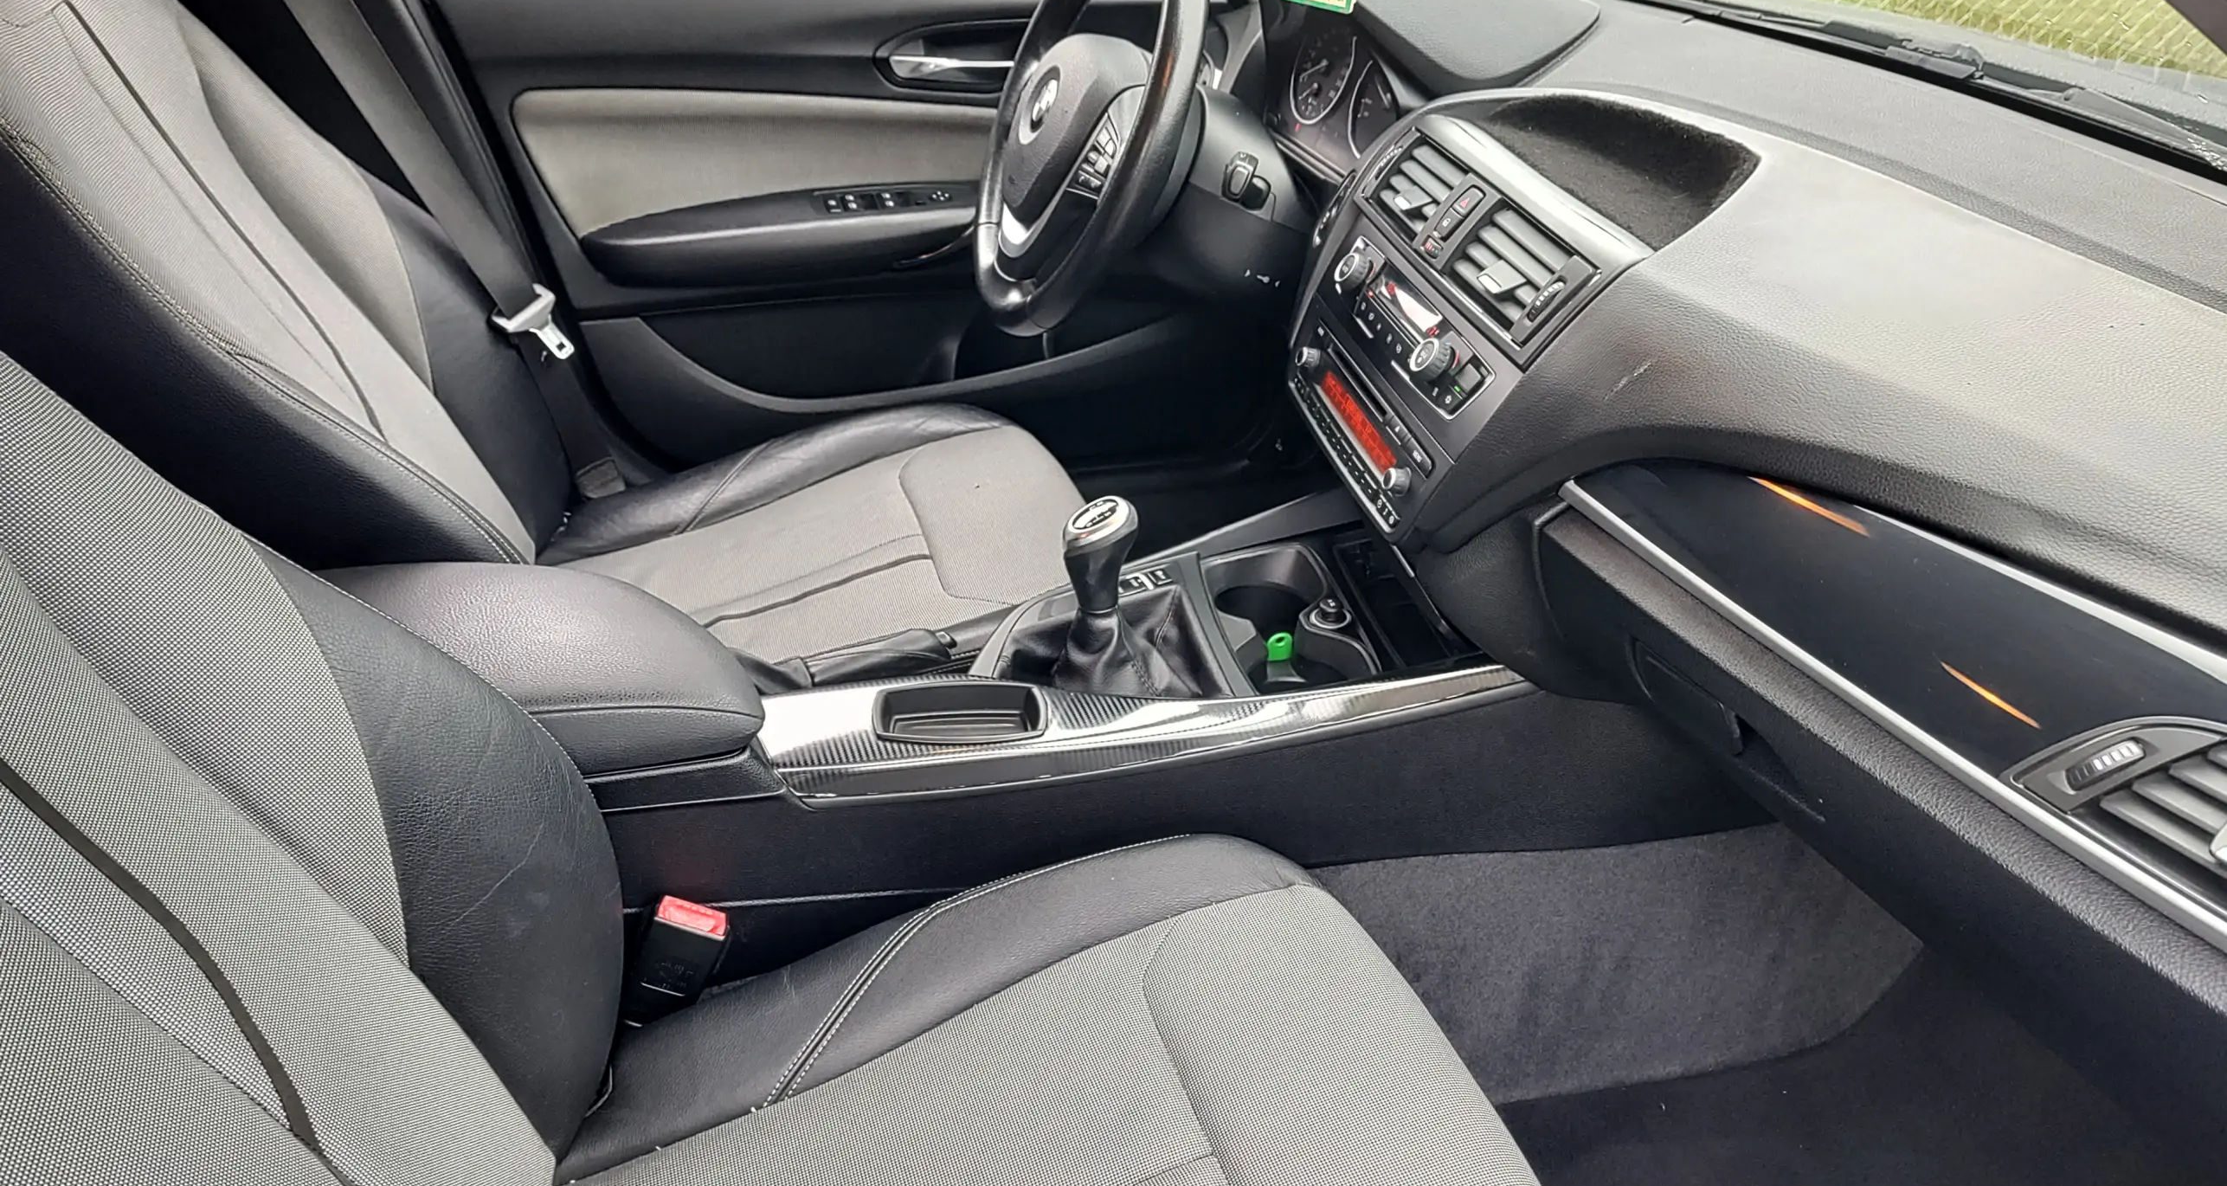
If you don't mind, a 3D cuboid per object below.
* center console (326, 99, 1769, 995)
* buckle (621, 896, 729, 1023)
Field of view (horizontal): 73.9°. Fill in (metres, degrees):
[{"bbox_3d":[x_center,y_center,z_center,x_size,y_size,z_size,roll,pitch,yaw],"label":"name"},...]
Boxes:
[{"bbox_3d":[-0.062,-0.021,1.024,1.020,0.540,0.270,-9,33,-17],"label":"center console"},{"bbox_3d":[-0.276,0.230,0.908,0.042,0.090,0.025,17,23,-30],"label":"buckle"}]

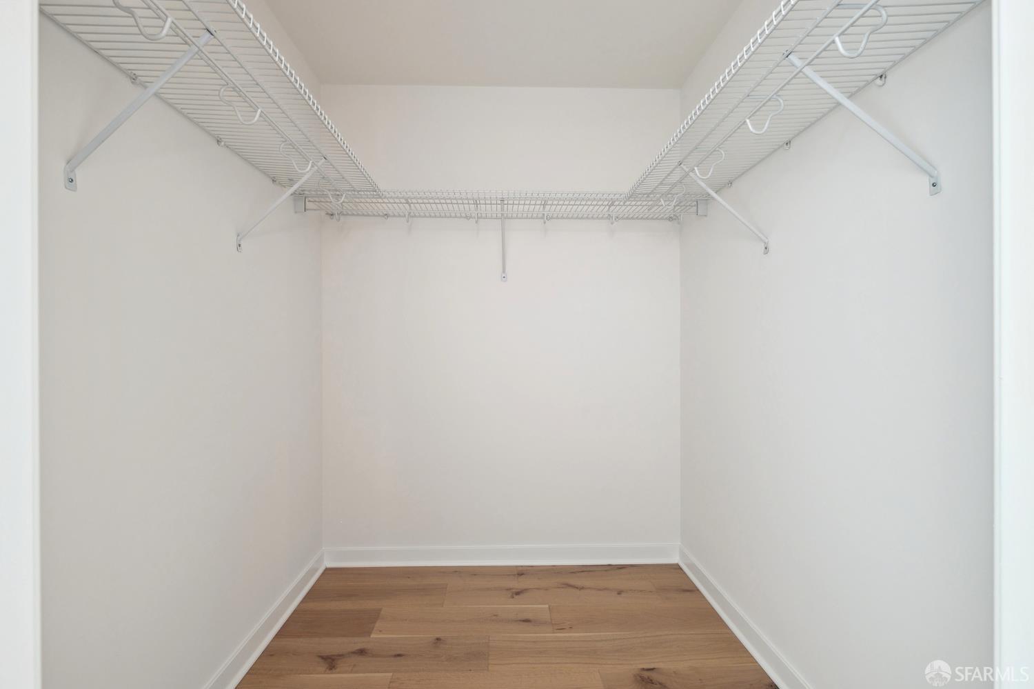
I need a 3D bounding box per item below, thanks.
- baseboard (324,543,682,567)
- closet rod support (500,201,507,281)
[{"bbox_3d":[-0.071,1.084,2.211,1.830,0.102,0.018,0,0,-1],"label":"baseboard"},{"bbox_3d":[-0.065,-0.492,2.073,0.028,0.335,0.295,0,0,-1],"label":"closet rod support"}]

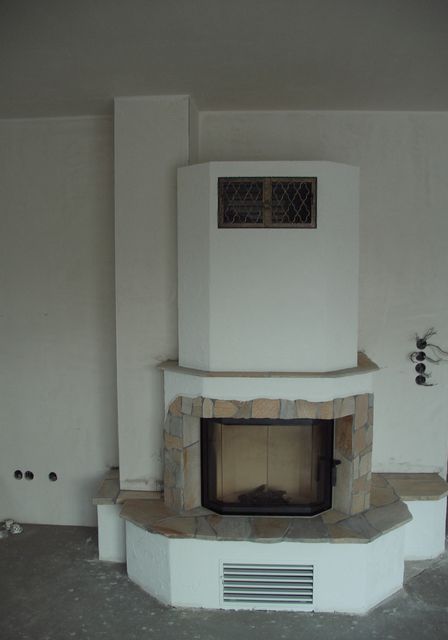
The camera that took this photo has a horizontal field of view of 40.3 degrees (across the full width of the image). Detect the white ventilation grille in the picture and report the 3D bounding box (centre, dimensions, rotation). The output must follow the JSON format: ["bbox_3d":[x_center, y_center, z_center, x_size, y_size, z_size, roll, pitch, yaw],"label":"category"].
[{"bbox_3d":[0.196,1.188,2.741,0.430,0.205,0.020,0,4,4],"label":"white ventilation grille"}]

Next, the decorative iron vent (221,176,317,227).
[{"bbox_3d":[0.203,-0.546,2.841,0.470,0.245,0.030,0,4,4],"label":"decorative iron vent"}]

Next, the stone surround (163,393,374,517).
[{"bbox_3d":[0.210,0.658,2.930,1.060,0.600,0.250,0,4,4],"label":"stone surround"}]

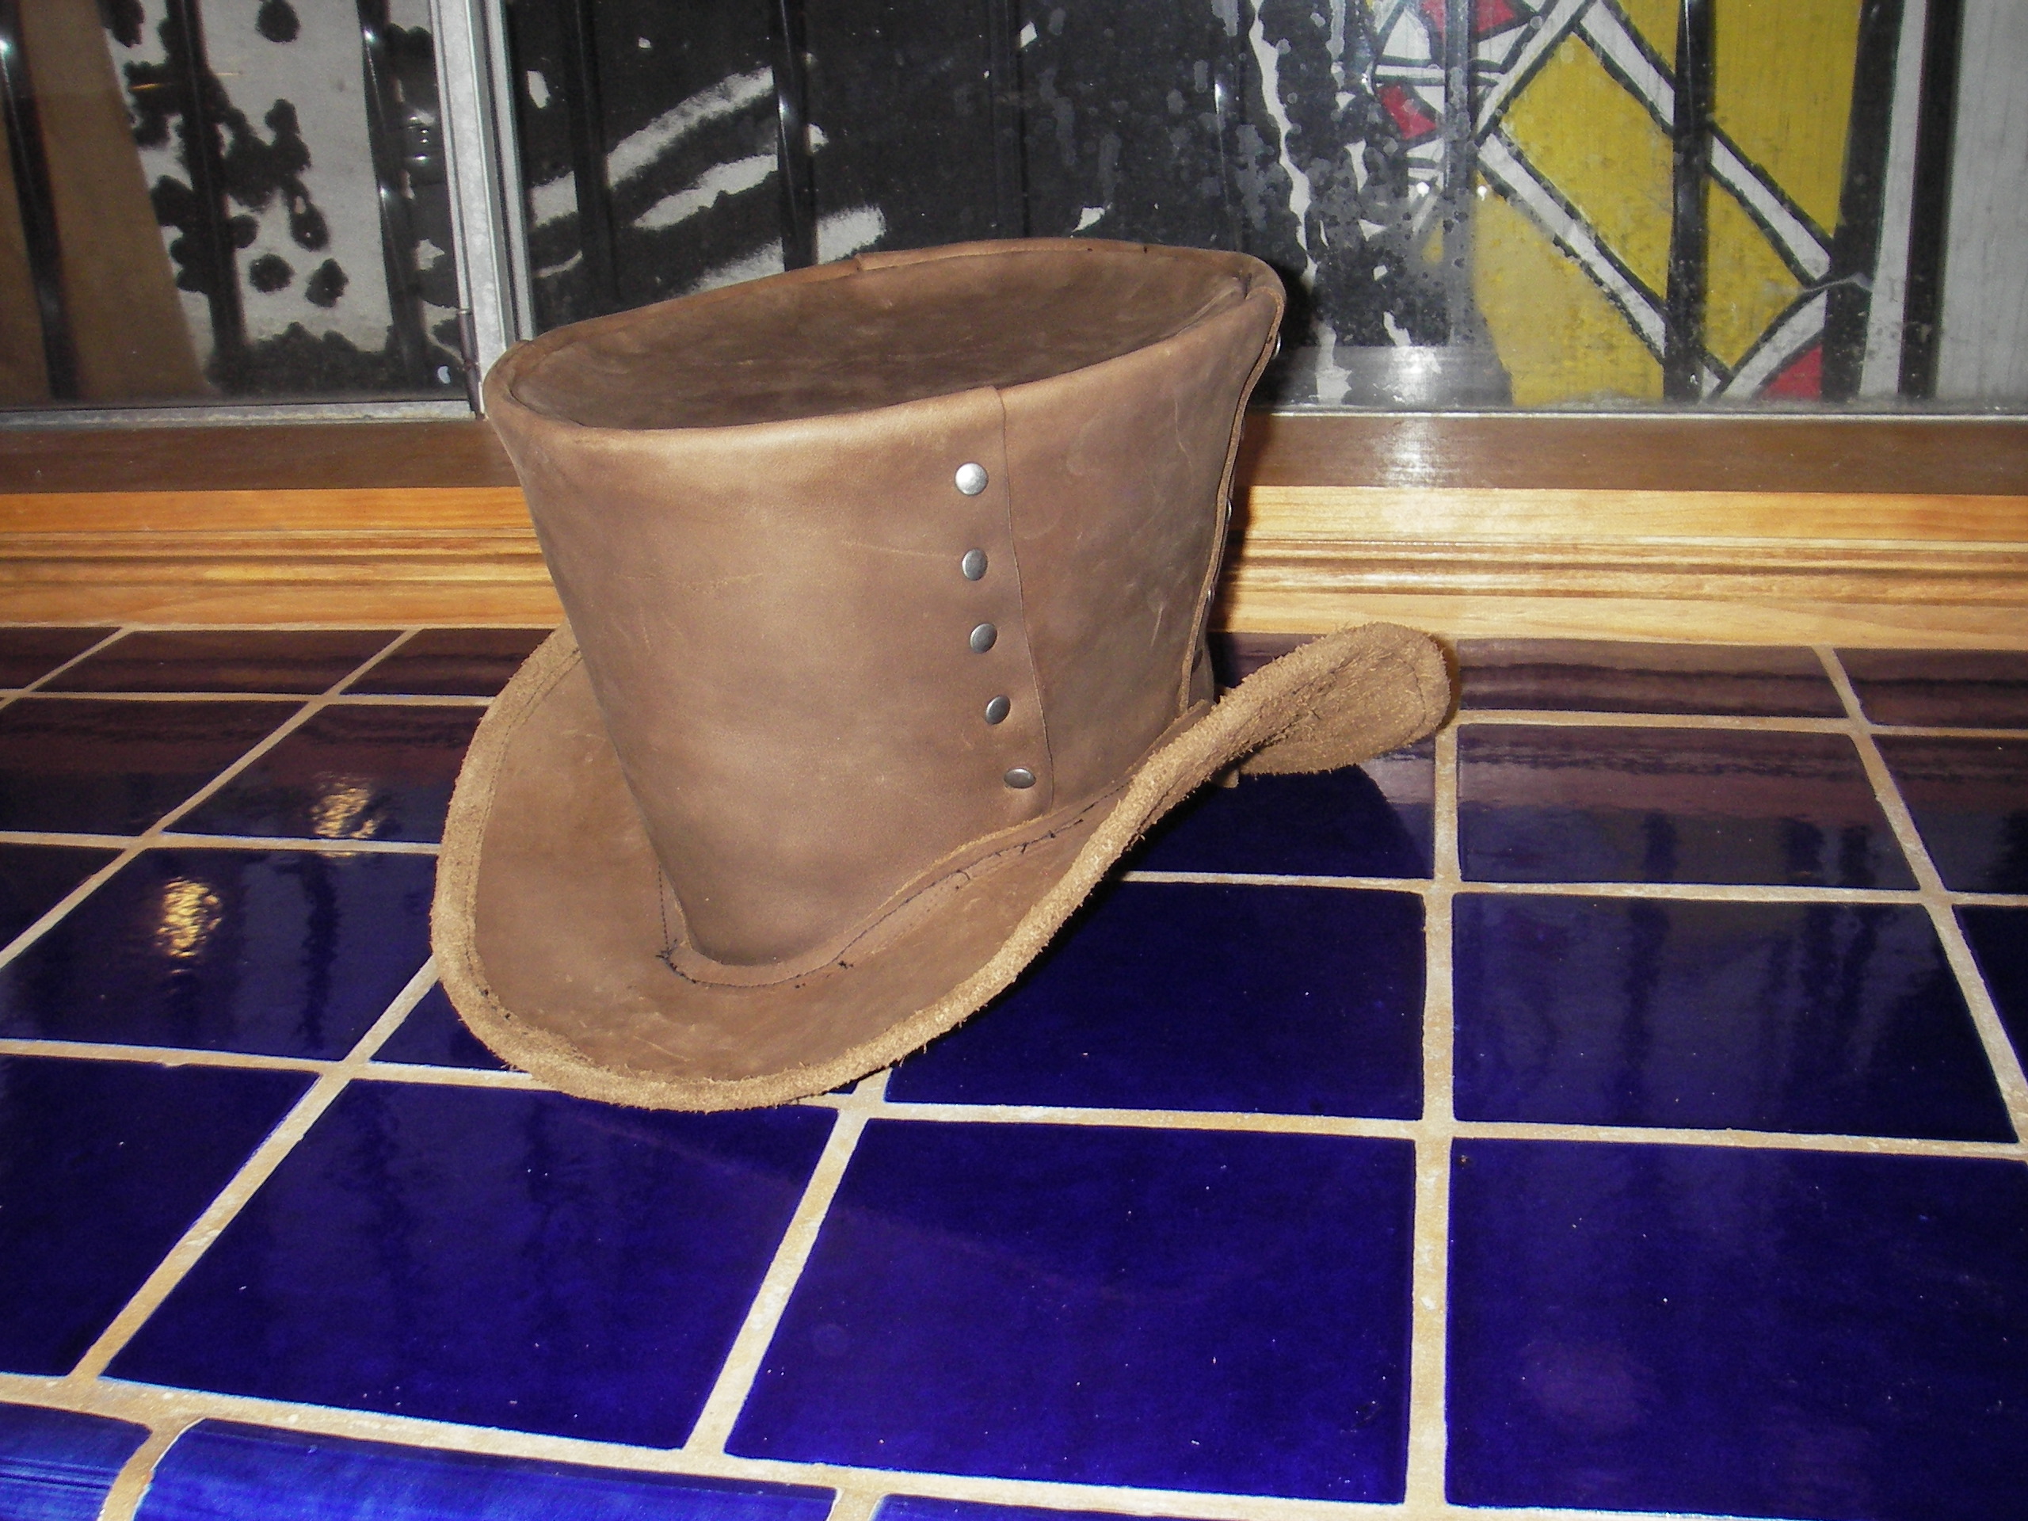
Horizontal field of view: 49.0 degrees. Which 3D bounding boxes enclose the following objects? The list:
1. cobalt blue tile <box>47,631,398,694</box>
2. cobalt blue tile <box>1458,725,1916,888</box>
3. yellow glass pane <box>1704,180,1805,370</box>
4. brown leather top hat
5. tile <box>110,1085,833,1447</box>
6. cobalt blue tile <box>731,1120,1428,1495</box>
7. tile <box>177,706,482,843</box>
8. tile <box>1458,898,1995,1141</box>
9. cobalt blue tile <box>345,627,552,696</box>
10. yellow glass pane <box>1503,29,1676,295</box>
[{"bbox_3d":[-0.368,-0.042,1.038,0.150,0.010,0.082,1,23,11],"label":"cobalt blue tile"},{"bbox_3d":[0.237,0.020,0.810,0.149,0.010,0.142,1,23,11],"label":"cobalt blue tile"},{"bbox_3d":[0.339,-0.222,1.017,0.043,0.087,0.006,1,23,11],"label":"yellow glass pane"},{"bbox_3d":[-0.033,-0.049,0.732,0.325,0.203,0.280,-14,25,-23],"label":"brown leather top hat"},{"bbox_3d":[-0.137,0.131,0.594,0.152,0.010,0.145,1,23,11],"label":"tile"},{"bbox_3d":[0.022,0.136,0.560,0.152,0.010,0.144,1,23,11],"label":"cobalt blue tile"},{"bbox_3d":[-0.239,0.008,0.901,0.150,0.010,0.139,1,23,11],"label":"tile"},{"bbox_3d":[0.209,0.078,0.674,0.150,0.010,0.144,1,23,11],"label":"tile"},{"bbox_3d":[-0.218,-0.040,1.013,0.150,0.010,0.087,1,23,11],"label":"cobalt blue tile"},{"bbox_3d":[0.260,-0.269,1.012,0.077,0.118,0.006,1,23,11],"label":"yellow glass pane"}]

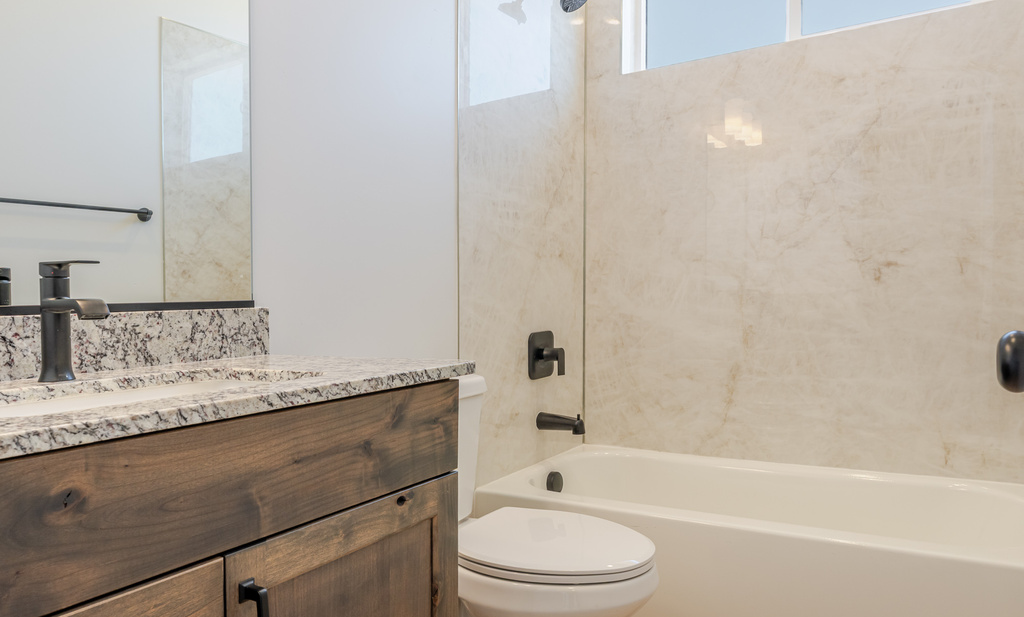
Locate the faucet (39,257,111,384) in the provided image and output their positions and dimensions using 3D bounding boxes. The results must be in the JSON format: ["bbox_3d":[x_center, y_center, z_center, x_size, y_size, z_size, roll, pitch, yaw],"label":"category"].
[{"bbox_3d":[-0.639,0.018,0.991,0.146,0.178,0.054,0,1,31],"label":"faucet"}]

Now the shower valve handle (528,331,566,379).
[{"bbox_3d":[0.146,0.166,2.451,0.103,0.168,0.164,0,1,31],"label":"shower valve handle"}]

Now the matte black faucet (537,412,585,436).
[{"bbox_3d":[0.179,0.409,2.439,0.170,0.073,0.064,0,1,31],"label":"matte black faucet"}]

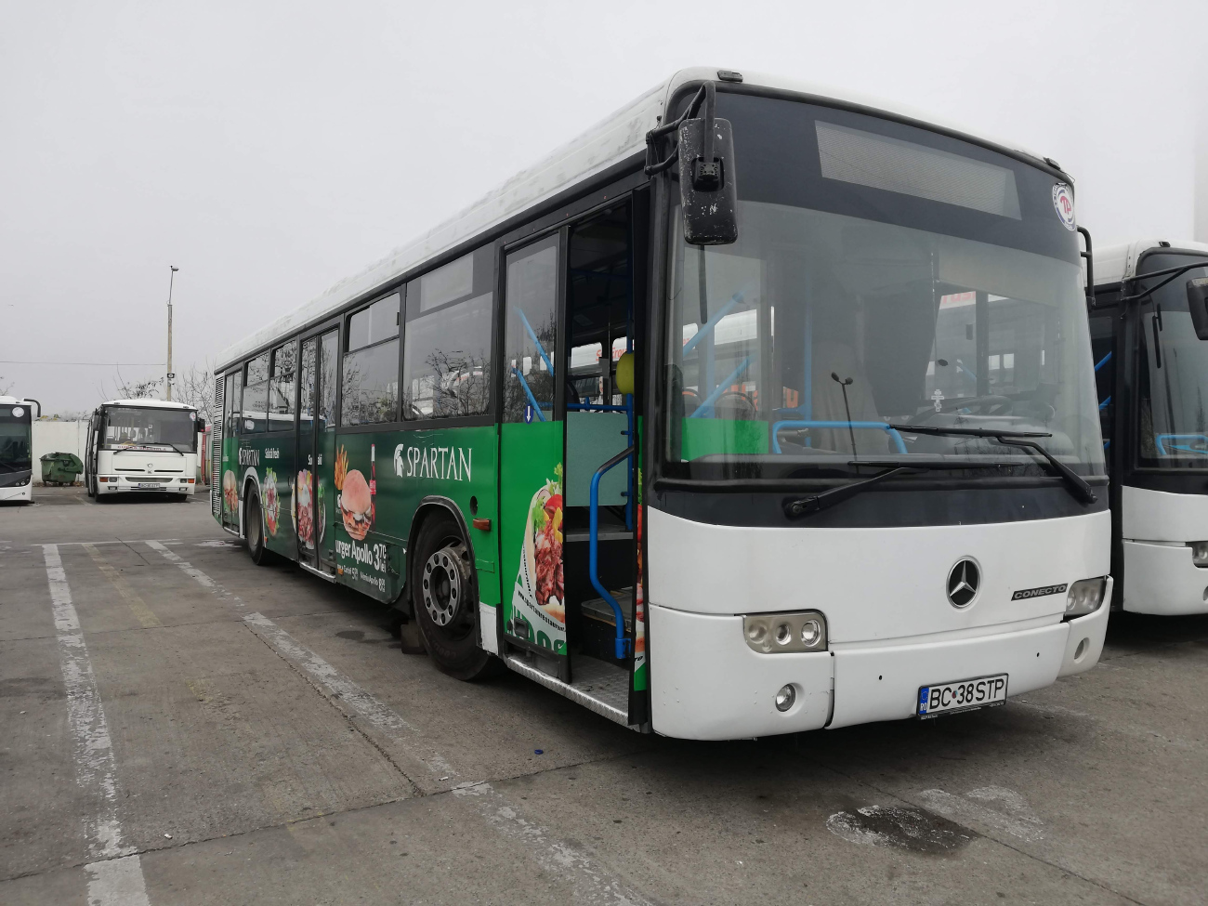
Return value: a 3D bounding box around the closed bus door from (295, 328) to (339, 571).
[{"bbox_3d":[-2.374,-0.014,7.871,0.100,1.950,1.300,1,0,-30],"label":"closed bus door"}]

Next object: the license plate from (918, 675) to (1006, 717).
[{"bbox_3d":[1.446,0.966,3.773,0.530,0.122,0.020,1,4,-30],"label":"license plate"}]

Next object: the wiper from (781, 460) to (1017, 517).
[{"bbox_3d":[1.179,0.128,3.626,1.210,0.210,0.110,1,0,-30],"label":"wiper"}]

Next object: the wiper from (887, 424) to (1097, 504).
[{"bbox_3d":[1.652,0.052,3.918,1.370,0.320,0.120,1,0,-30],"label":"wiper"}]

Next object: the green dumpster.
[{"bbox_3d":[-21.291,0.626,37.000,1.320,1.320,1.370,1,0,-45],"label":"green dumpster"}]

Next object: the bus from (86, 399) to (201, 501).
[{"bbox_3d":[-15.492,-0.058,31.094,2.520,3.030,11.600,1,0,-30],"label":"bus"}]

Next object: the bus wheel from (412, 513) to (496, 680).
[{"bbox_3d":[-0.792,0.747,5.370,0.310,1.000,1.000,1,0,-37],"label":"bus wheel"}]

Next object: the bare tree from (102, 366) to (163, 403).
[{"bbox_3d":[-20.992,-1.273,42.000,3.000,5.150,3.000,1,0,-27],"label":"bare tree"}]

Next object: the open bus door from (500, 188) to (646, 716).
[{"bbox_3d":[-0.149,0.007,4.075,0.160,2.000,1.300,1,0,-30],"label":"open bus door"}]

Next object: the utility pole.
[{"bbox_3d":[-20.206,-3.718,44.000,0.550,10.060,0.400,0,0,17],"label":"utility pole"}]

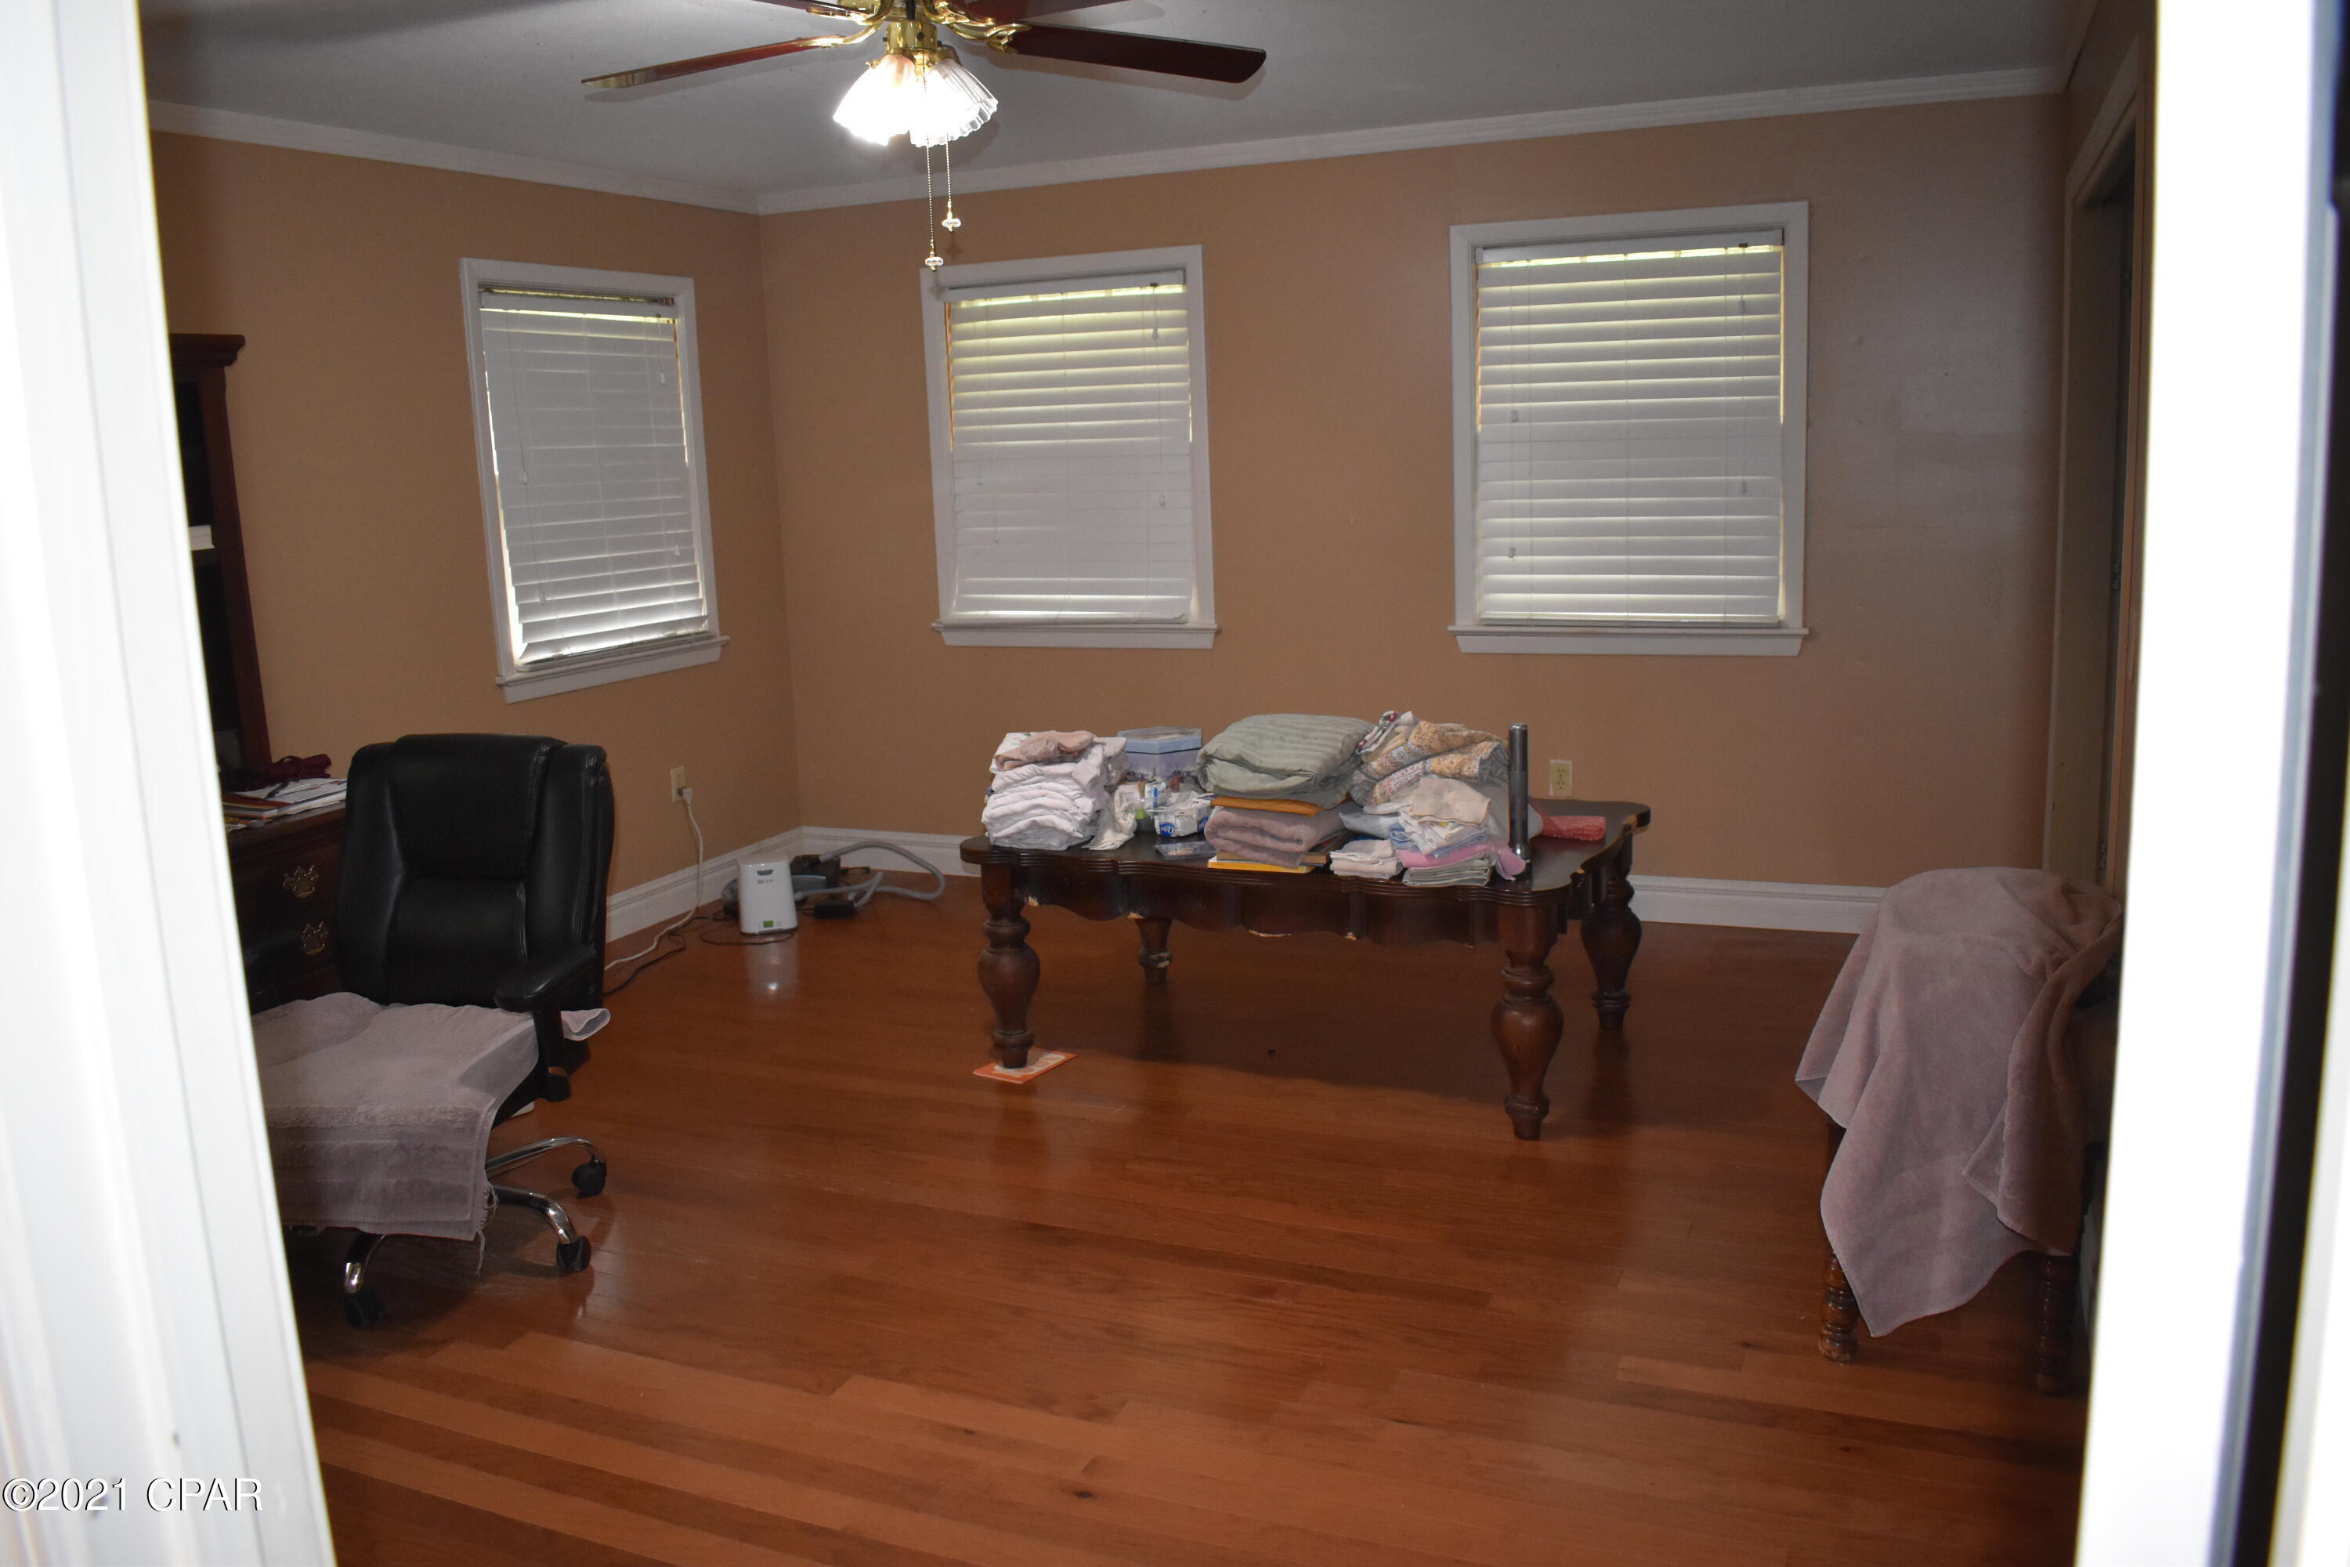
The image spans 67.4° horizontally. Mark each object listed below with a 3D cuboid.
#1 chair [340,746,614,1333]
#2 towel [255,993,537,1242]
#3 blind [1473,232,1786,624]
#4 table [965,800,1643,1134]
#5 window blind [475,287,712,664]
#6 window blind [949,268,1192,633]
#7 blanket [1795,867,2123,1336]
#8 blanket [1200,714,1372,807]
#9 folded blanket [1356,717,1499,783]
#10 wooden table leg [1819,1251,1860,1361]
[{"bbox_3d":[-1.441,0.430,3.320,0.630,0.970,0.710,-2,11,3],"label":"chair"},{"bbox_3d":[-1.438,0.586,3.232,0.580,0.300,0.520,-2,11,3],"label":"towel"},{"bbox_3d":[1.317,-1.015,5.132,0.897,1.134,0.060,2,12,23],"label":"blind"},{"bbox_3d":[0.322,0.384,4.327,1.510,0.550,0.930,3,12,26],"label":"table"},{"bbox_3d":[-1.784,-0.963,5.499,0.060,1.119,0.920,2,12,23],"label":"window blind"},{"bbox_3d":[-0.364,-1.095,5.853,0.905,1.147,0.060,2,12,23],"label":"window blind"},{"bbox_3d":[1.202,0.489,2.736,0.460,0.660,0.430,2,12,23],"label":"blanket"},{"bbox_3d":[0.261,-0.069,4.037,0.320,0.145,0.390,2,12,23],"label":"blanket"},{"bbox_3d":[0.565,-0.072,3.937,0.310,0.140,0.310,2,12,23],"label":"folded blanket"},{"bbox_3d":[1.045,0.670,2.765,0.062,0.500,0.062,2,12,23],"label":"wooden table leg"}]

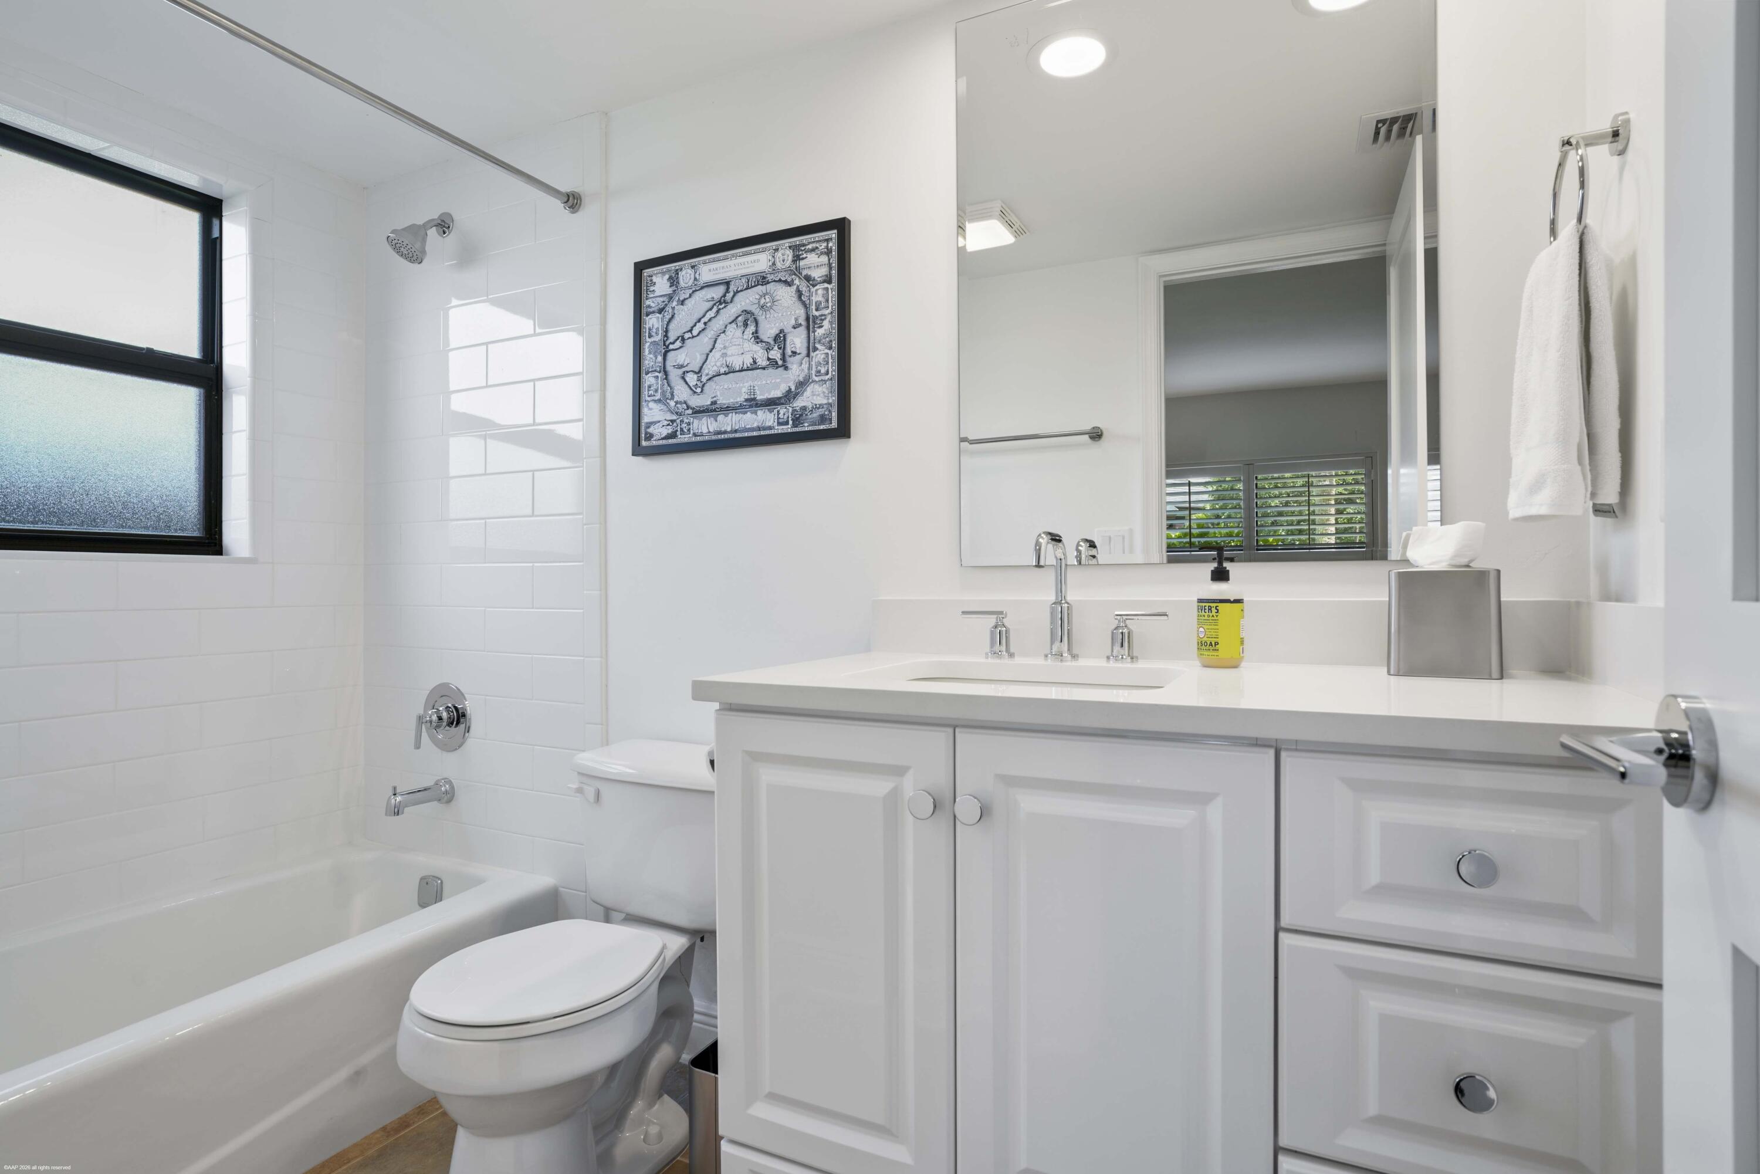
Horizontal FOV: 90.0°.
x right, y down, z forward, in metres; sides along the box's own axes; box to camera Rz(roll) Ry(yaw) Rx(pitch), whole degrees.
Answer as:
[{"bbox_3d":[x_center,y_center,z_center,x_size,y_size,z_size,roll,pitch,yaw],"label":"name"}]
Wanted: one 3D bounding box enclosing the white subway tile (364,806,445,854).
[{"bbox_3d":[-1.247,0.637,2.308,0.309,0.093,0.010,0,0,26],"label":"white subway tile"}]

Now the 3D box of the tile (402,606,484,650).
[{"bbox_3d":[-1.113,0.105,2.250,0.315,0.107,0.010,0,0,26],"label":"tile"}]

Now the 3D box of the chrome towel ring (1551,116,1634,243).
[{"bbox_3d":[0.888,-0.489,1.097,0.064,0.180,0.158,0,0,26],"label":"chrome towel ring"}]

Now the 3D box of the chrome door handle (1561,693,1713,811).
[{"bbox_3d":[0.435,0.097,0.497,0.065,0.066,0.138,0,0,26],"label":"chrome door handle"}]

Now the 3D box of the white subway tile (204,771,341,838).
[{"bbox_3d":[-1.520,0.546,2.200,0.009,0.108,0.318,0,0,26],"label":"white subway tile"}]

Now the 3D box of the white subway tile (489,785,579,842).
[{"bbox_3d":[-0.837,0.548,2.126,0.318,0.108,0.009,0,0,26],"label":"white subway tile"}]

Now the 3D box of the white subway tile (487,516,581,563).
[{"bbox_3d":[-0.827,-0.112,2.110,0.315,0.107,0.010,0,0,26],"label":"white subway tile"}]

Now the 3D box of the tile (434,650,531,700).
[{"bbox_3d":[-0.971,0.214,2.181,0.315,0.107,0.010,0,0,26],"label":"tile"}]

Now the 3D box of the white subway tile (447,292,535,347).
[{"bbox_3d":[-0.946,-0.642,2.129,0.312,0.105,0.009,0,0,26],"label":"white subway tile"}]

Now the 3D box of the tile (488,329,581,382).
[{"bbox_3d":[-0.835,-0.552,2.123,0.318,0.108,0.009,0,0,26],"label":"tile"}]

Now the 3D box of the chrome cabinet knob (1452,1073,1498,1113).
[{"bbox_3d":[0.552,0.464,0.818,0.035,0.035,0.027,0,0,26],"label":"chrome cabinet knob"}]

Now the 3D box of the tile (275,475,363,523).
[{"bbox_3d":[-1.466,-0.224,2.302,0.009,0.108,0.232,0,0,26],"label":"tile"}]

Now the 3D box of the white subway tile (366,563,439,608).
[{"bbox_3d":[-1.254,-0.005,2.319,0.312,0.107,0.010,0,0,26],"label":"white subway tile"}]

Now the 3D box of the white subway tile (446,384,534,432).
[{"bbox_3d":[-0.947,-0.429,2.129,0.312,0.105,0.009,0,0,26],"label":"white subway tile"}]

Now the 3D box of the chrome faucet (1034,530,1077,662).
[{"bbox_3d":[0.280,0.018,1.427,0.055,0.213,0.155,0,0,26],"label":"chrome faucet"}]

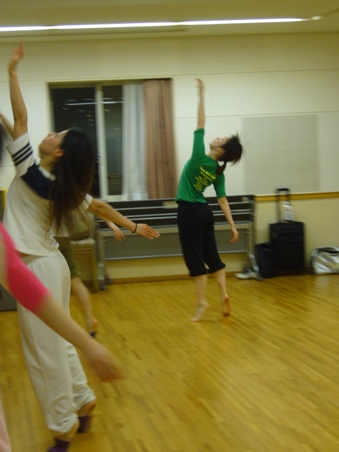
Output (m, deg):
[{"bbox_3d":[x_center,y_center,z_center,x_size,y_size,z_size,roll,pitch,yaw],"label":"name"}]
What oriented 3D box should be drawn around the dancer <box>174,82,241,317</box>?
[{"bbox_3d":[0.341,-0.204,7.350,0.550,2.060,0.540,3,8,42],"label":"dancer"}]

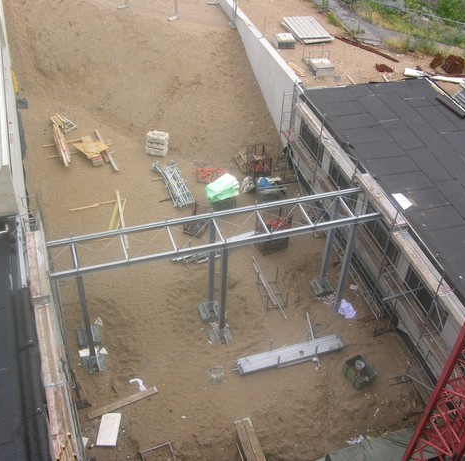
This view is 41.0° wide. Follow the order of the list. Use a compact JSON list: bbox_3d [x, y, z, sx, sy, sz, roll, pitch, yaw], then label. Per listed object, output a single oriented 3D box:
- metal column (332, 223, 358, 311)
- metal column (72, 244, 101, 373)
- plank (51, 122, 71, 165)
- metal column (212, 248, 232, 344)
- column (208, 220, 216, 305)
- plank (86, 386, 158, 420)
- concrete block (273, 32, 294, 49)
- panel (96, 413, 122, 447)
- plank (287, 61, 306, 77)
[{"bbox_3d":[3.649,1.224,19.963,0.165,3.791,0.165,-10,41,-15],"label":"metal column"},{"bbox_3d":[-4.125,2.631,17.739,0.165,3.950,0.165,-10,41,-15],"label":"metal column"},{"bbox_3d":[-7.686,-3.797,28.007,0.316,0.300,3.269,-12,41,-17],"label":"plank"},{"bbox_3d":[-0.251,2.000,18.797,0.165,3.826,0.165,-10,41,-15],"label":"metal column"},{"bbox_3d":[-0.638,1.198,19.831,0.165,3.726,0.165,-10,41,-15],"label":"column"},{"bbox_3d":[-3.145,5.014,17.962,2.057,0.050,0.186,-18,44,-23],"label":"plank"},{"bbox_3d":[2.542,-9.188,30.187,0.847,0.344,1.002,-4,40,-7],"label":"concrete block"},{"bbox_3d":[-3.409,5.549,17.291,0.513,0.060,0.992,2,39,0],"label":"panel"},{"bbox_3d":[2.906,-7.287,28.101,0.223,0.080,1.321,-15,42,-20],"label":"plank"}]

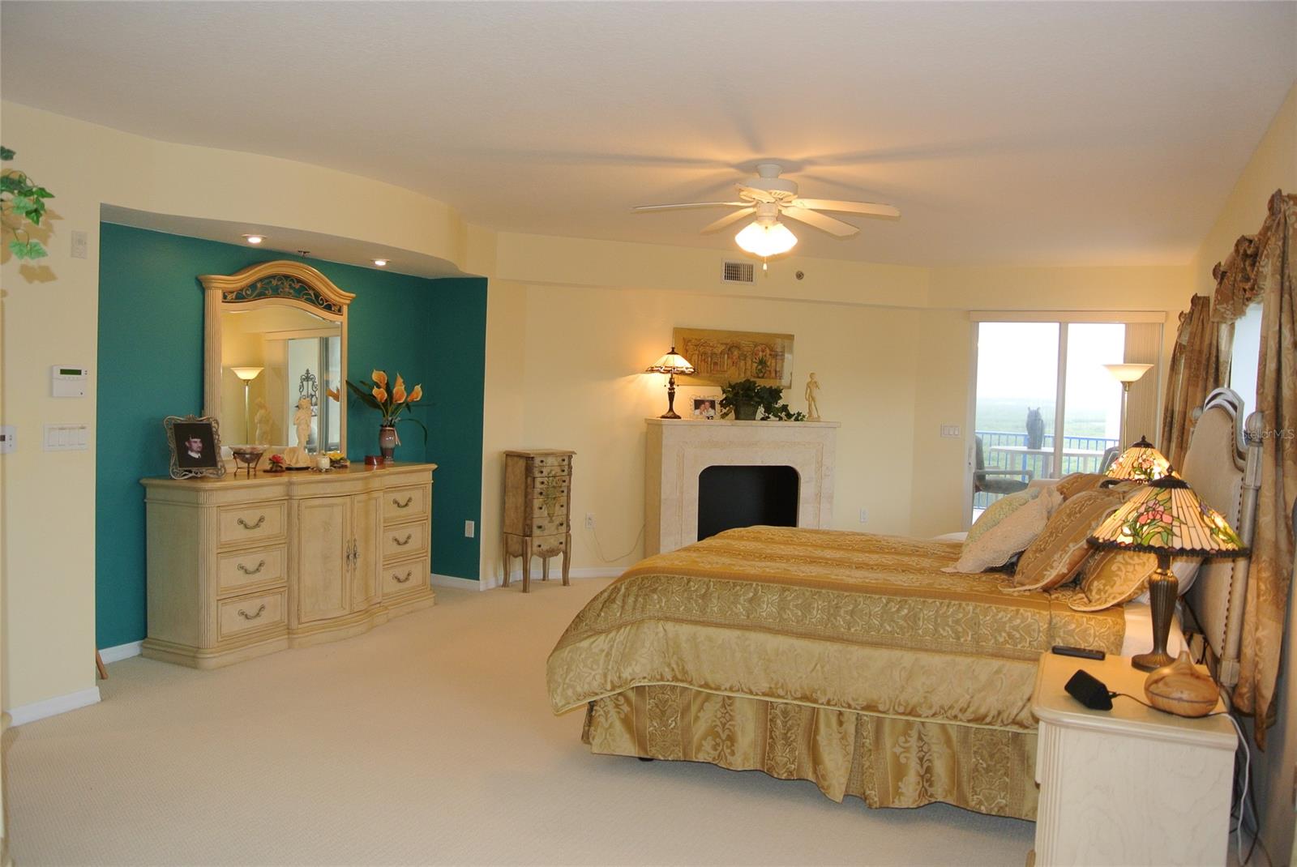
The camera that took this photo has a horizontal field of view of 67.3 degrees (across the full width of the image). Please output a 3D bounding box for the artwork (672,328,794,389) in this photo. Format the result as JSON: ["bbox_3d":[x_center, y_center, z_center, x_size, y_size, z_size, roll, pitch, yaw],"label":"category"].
[{"bbox_3d":[0.692,-0.591,7.792,1.067,0.454,0.035,1,3,-21],"label":"artwork"}]

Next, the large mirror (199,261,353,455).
[{"bbox_3d":[-2.223,-0.406,5.862,0.110,1.270,1.220,3,3,25],"label":"large mirror"}]

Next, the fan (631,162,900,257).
[{"bbox_3d":[0.573,-1.064,4.665,1.269,0.425,1.269,2,3,0],"label":"fan"}]

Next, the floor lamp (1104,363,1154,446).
[{"bbox_3d":[3.354,0.382,6.893,0.342,1.751,0.342,2,3,0],"label":"floor lamp"}]

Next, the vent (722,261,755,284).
[{"bbox_3d":[0.711,-1.269,7.670,0.295,0.185,0.030,1,3,-19],"label":"vent"}]

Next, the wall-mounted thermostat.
[{"bbox_3d":[-2.490,-0.223,4.189,0.030,0.133,0.165,3,3,25],"label":"wall-mounted thermostat"}]

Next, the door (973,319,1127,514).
[{"bbox_3d":[3.415,0.145,8.205,1.430,2.180,0.130,3,3,25],"label":"door"}]

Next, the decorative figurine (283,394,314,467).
[{"bbox_3d":[-2.051,-0.003,5.711,0.160,0.429,0.190,3,3,28],"label":"decorative figurine"}]

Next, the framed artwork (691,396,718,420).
[{"bbox_3d":[0.447,-0.202,7.746,0.240,0.190,0.050,1,3,-19],"label":"framed artwork"}]

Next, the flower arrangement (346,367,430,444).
[{"bbox_3d":[-1.712,-0.182,6.371,0.380,0.478,0.460,3,3,28],"label":"flower arrangement"}]

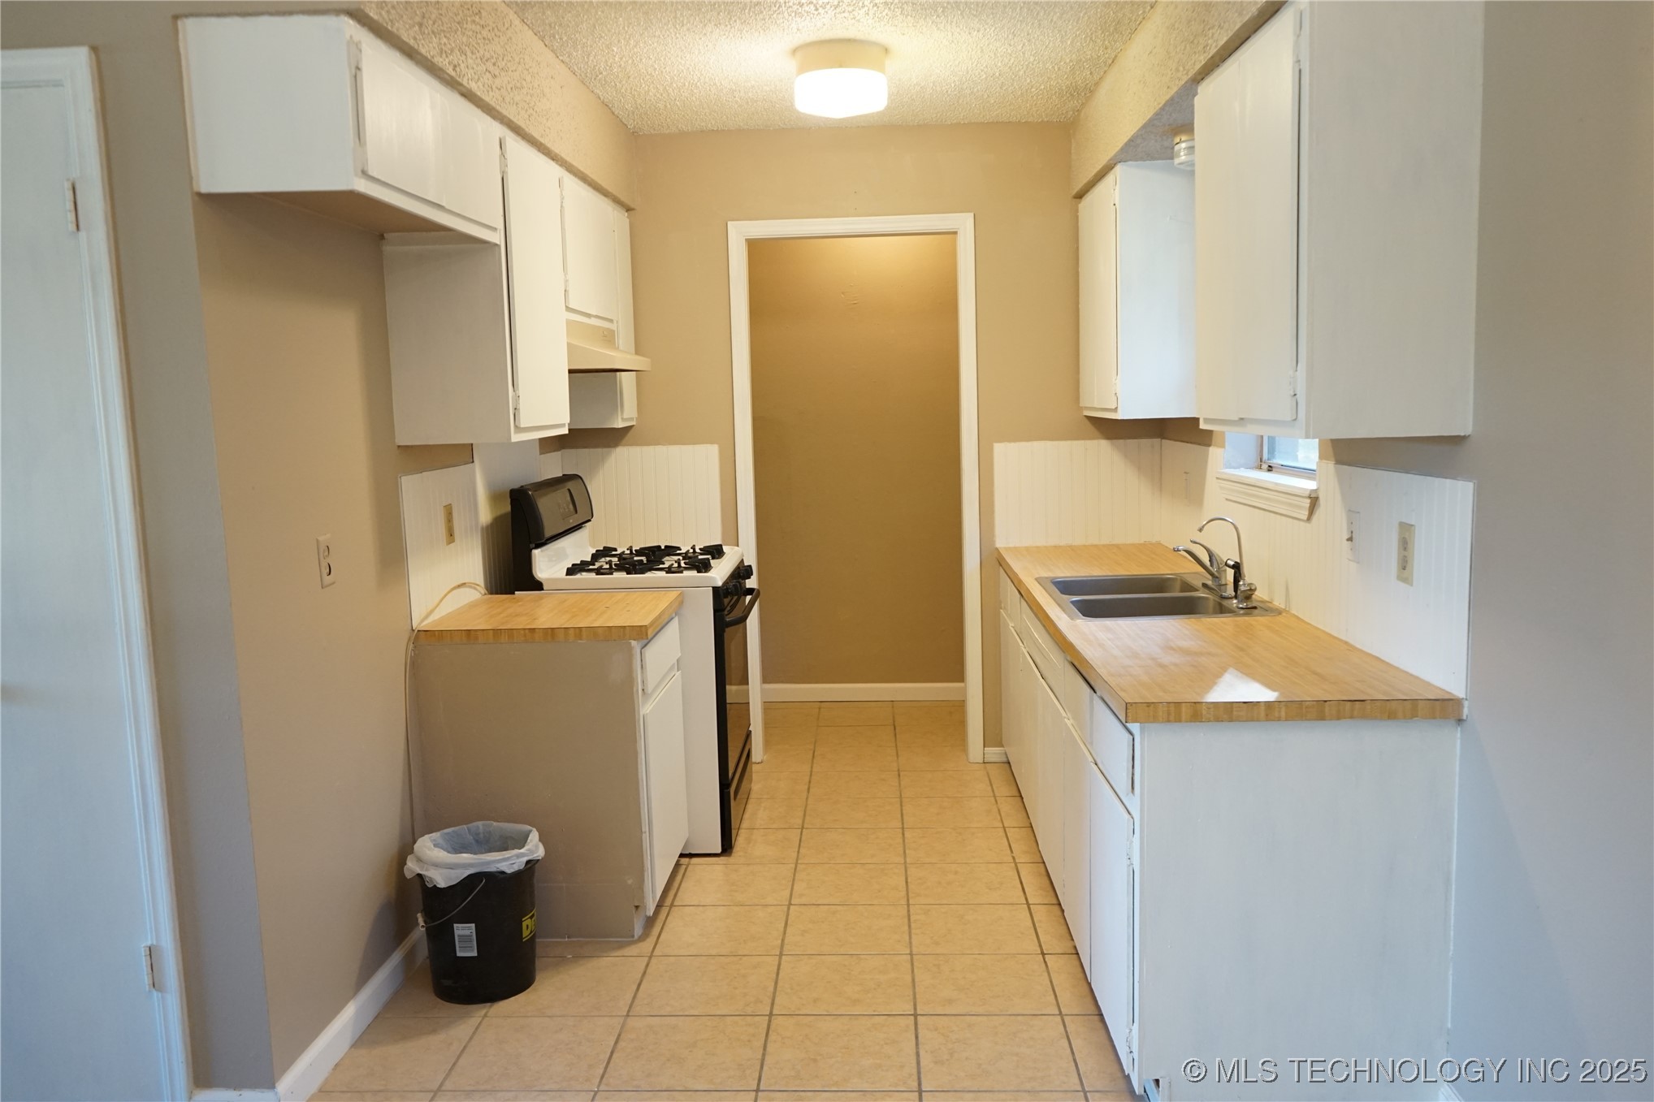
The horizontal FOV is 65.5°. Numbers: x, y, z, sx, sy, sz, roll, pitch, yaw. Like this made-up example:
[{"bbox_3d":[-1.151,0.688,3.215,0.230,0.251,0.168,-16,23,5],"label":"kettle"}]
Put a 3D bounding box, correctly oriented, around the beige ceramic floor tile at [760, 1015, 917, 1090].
[{"bbox_3d":[0.033,1.116,2.856,0.334,0.010,0.332,-1,7,2],"label":"beige ceramic floor tile"}]

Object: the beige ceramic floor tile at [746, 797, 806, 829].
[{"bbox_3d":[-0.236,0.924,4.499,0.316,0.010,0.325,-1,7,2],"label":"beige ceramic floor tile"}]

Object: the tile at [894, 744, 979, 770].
[{"bbox_3d":[0.456,0.827,5.111,0.331,0.010,0.320,-1,7,2],"label":"tile"}]

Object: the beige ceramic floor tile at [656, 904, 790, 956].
[{"bbox_3d":[-0.282,1.044,3.529,0.334,0.010,0.332,-1,7,2],"label":"beige ceramic floor tile"}]

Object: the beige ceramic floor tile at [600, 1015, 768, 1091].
[{"bbox_3d":[-0.306,1.117,2.856,0.333,0.010,0.325,-1,7,2],"label":"beige ceramic floor tile"}]

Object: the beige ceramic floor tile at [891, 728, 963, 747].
[{"bbox_3d":[0.478,0.811,5.562,0.337,0.010,0.335,-1,7,2],"label":"beige ceramic floor tile"}]

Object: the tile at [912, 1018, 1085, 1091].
[{"bbox_3d":[0.378,1.126,2.882,0.337,0.010,0.335,-1,7,2],"label":"tile"}]

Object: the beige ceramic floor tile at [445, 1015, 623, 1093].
[{"bbox_3d":[-0.656,1.143,2.922,0.337,0.010,0.335,-1,7,2],"label":"beige ceramic floor tile"}]

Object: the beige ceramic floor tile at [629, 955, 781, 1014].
[{"bbox_3d":[-0.294,1.083,3.199,0.334,0.010,0.332,-1,7,2],"label":"beige ceramic floor tile"}]

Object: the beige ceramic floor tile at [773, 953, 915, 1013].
[{"bbox_3d":[0.045,1.072,3.171,0.333,0.010,0.325,-1,7,2],"label":"beige ceramic floor tile"}]

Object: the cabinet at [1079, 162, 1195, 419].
[{"bbox_3d":[1.099,-0.882,4.506,0.310,0.817,0.715,-1,7,2],"label":"cabinet"}]

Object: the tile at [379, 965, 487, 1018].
[{"bbox_3d":[-0.931,1.089,3.209,0.253,0.010,0.325,-1,7,2],"label":"tile"}]

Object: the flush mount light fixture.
[{"bbox_3d":[0.043,-1.382,3.779,0.278,0.161,0.278,-1,7,2],"label":"flush mount light fixture"}]

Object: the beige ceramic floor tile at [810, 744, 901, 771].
[{"bbox_3d":[0.119,0.841,5.143,0.333,0.010,0.325,-1,7,2],"label":"beige ceramic floor tile"}]

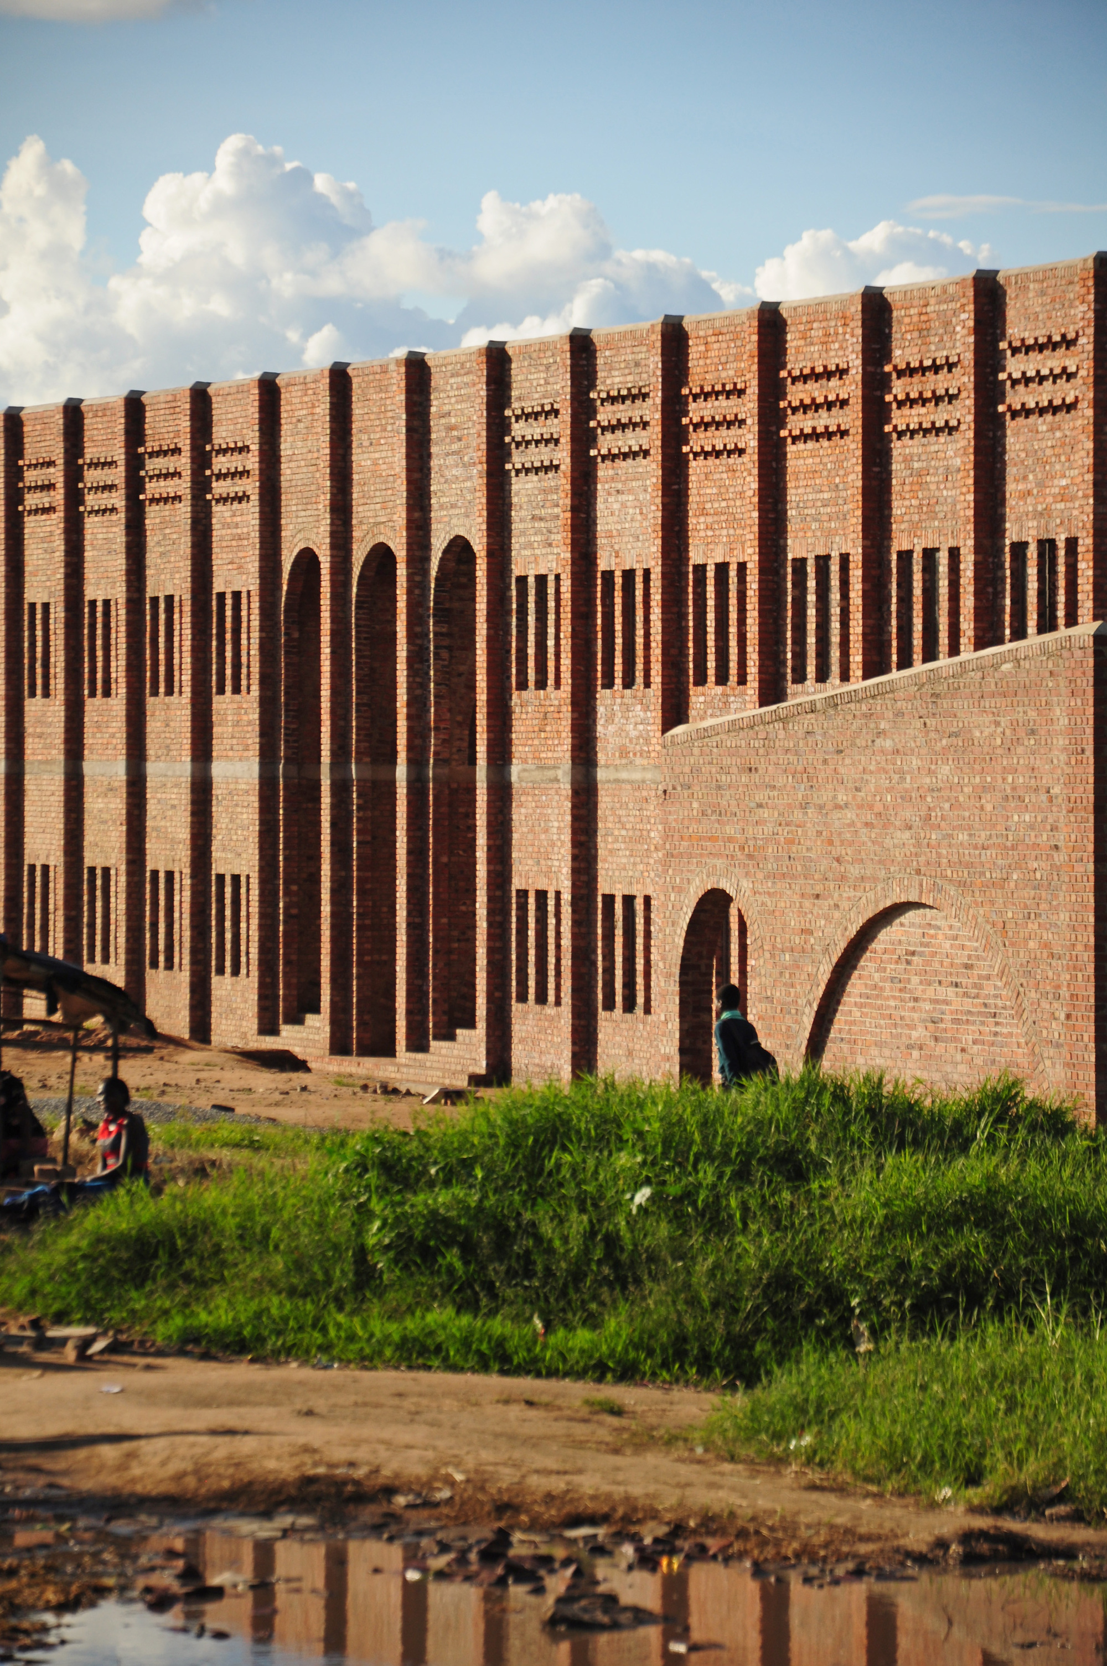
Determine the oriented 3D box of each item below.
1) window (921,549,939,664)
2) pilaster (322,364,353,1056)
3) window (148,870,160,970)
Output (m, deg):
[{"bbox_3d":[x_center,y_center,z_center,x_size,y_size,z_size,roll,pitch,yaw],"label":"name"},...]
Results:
[{"bbox_3d":[4.054,-2.337,76.873,0.120,1.361,0.419,0,1,-21],"label":"window"},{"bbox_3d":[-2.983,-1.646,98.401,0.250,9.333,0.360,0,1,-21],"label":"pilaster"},{"bbox_3d":[-5.208,1.163,96.564,0.200,1.315,0.405,0,1,-21],"label":"window"}]

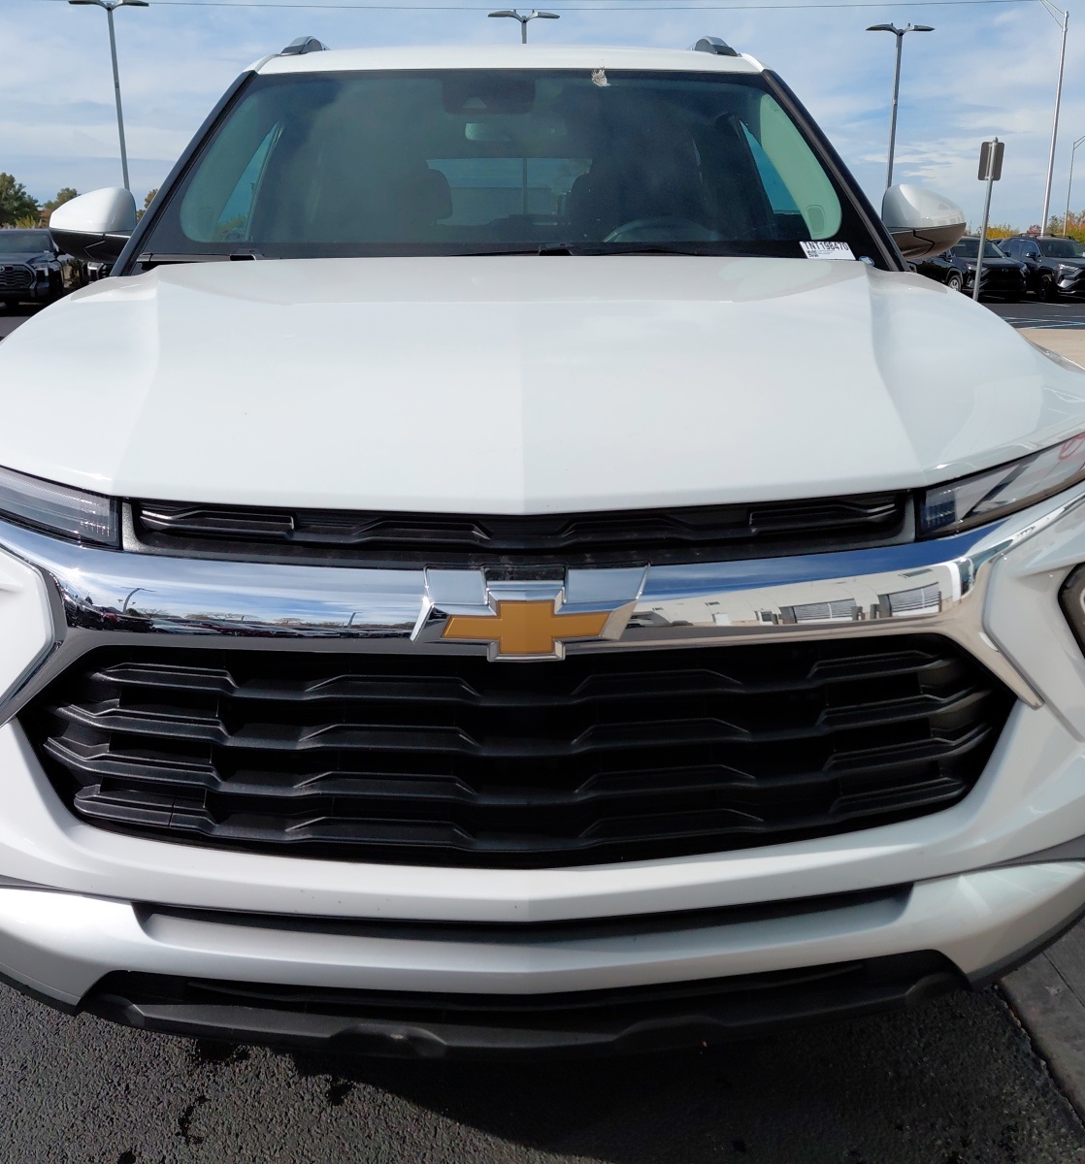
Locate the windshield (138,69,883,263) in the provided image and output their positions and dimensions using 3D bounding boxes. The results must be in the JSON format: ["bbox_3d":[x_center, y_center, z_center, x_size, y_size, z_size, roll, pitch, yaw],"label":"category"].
[{"bbox_3d":[-0.061,-0.871,2.334,1.420,0.480,0.760,-1,16,-2],"label":"windshield"}]

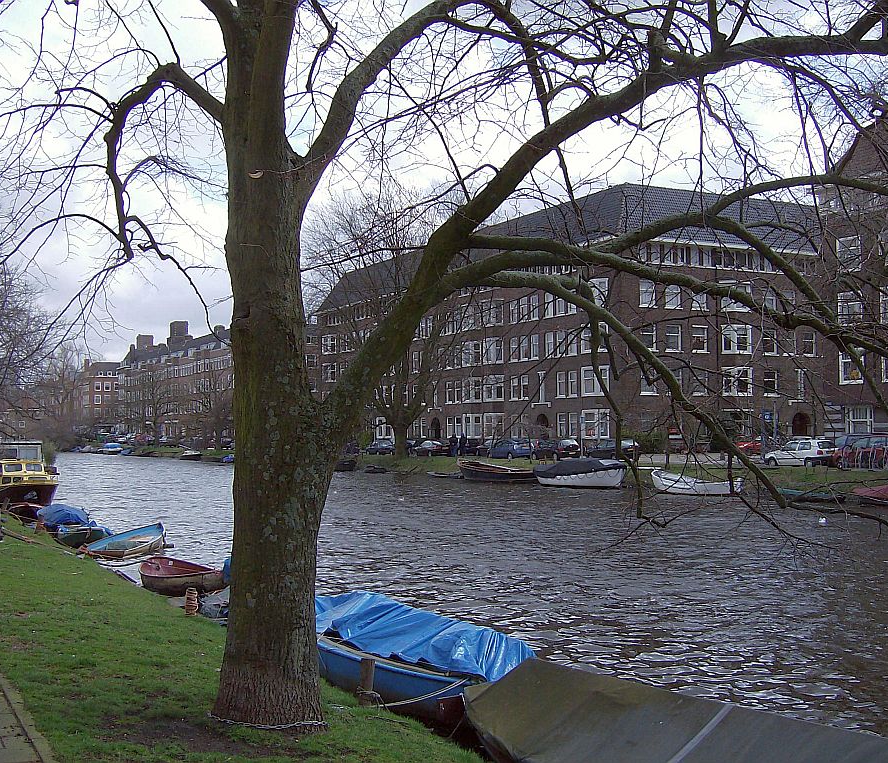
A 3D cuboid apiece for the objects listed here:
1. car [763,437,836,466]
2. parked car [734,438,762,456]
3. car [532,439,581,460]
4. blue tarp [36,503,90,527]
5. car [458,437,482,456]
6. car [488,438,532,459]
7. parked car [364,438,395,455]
[{"bbox_3d":[19.126,3.827,60.000,1.700,1.420,4.000,2,-3,-30],"label":"car"},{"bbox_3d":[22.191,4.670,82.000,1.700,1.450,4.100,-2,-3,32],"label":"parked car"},{"bbox_3d":[8.117,4.801,79.500,1.700,1.440,4.000,2,-3,-30],"label":"car"},{"bbox_3d":[-10.009,3.512,29.500,1.200,0.550,2.100,2,-3,-29],"label":"blue tarp"},{"bbox_3d":[2.434,5.295,89.500,1.710,1.450,4.200,2,-3,-29],"label":"car"},{"bbox_3d":[5.100,4.980,83.500,1.740,1.480,4.300,2,-3,-30],"label":"car"},{"bbox_3d":[-5.860,6.159,106.000,1.620,1.410,3.750,2,-3,-28],"label":"parked car"}]

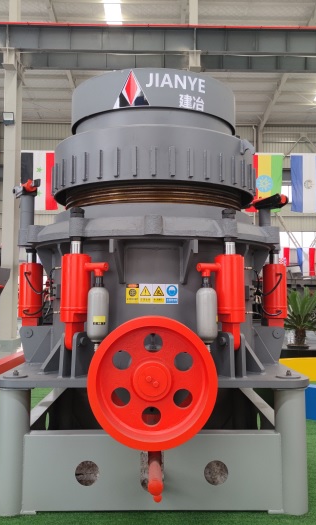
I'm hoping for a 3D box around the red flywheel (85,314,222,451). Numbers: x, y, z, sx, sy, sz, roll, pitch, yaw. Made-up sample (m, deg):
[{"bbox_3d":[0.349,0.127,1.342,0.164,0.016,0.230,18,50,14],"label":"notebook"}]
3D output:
[{"bbox_3d":[-0.039,0.848,3.510,0.909,0.918,0.280,0,-4,-1],"label":"red flywheel"}]

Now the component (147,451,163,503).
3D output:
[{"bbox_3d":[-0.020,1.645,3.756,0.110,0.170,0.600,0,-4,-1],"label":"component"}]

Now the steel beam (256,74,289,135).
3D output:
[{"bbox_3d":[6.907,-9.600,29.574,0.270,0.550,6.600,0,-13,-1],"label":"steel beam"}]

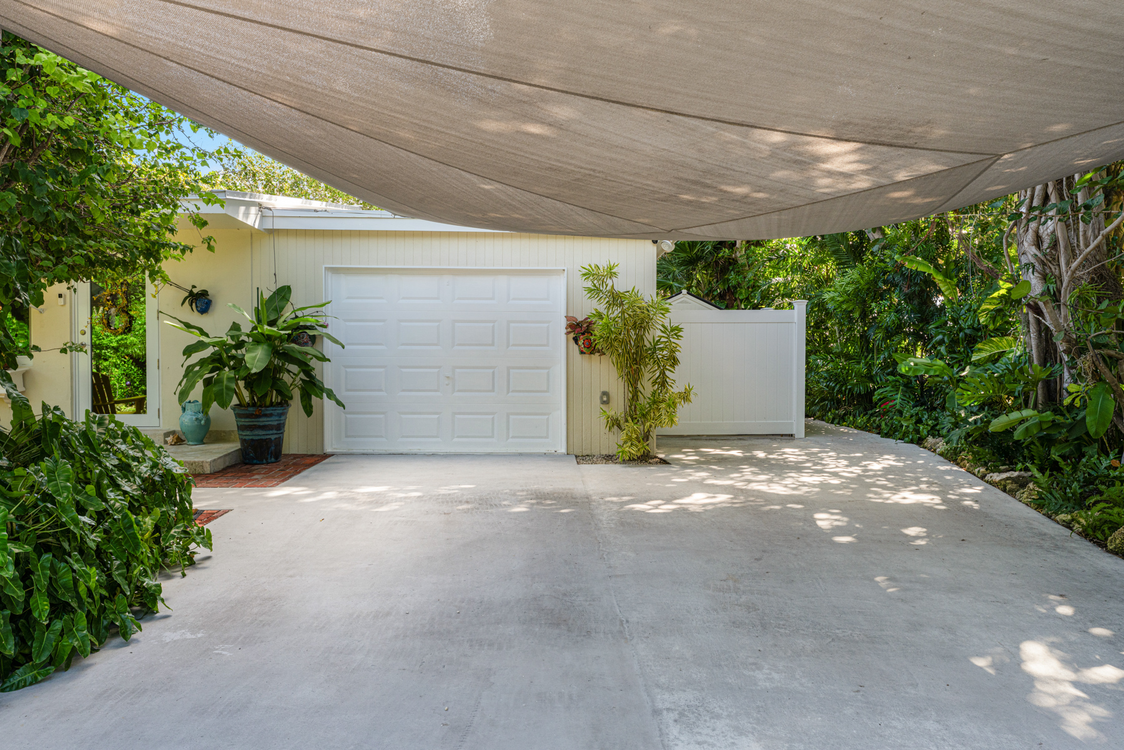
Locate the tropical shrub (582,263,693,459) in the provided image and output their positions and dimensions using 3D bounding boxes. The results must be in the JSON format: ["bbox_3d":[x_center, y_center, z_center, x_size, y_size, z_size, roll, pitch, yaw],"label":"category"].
[{"bbox_3d":[0.822,-0.141,8.300,1.180,2.100,0.900,0,1,-1],"label":"tropical shrub"}]

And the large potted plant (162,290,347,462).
[{"bbox_3d":[-3.210,-0.019,7.950,1.800,1.820,1.500,0,1,-1],"label":"large potted plant"}]

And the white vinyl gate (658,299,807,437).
[{"bbox_3d":[2.280,-0.093,10.600,2.270,1.930,0.130,0,1,-1],"label":"white vinyl gate"}]

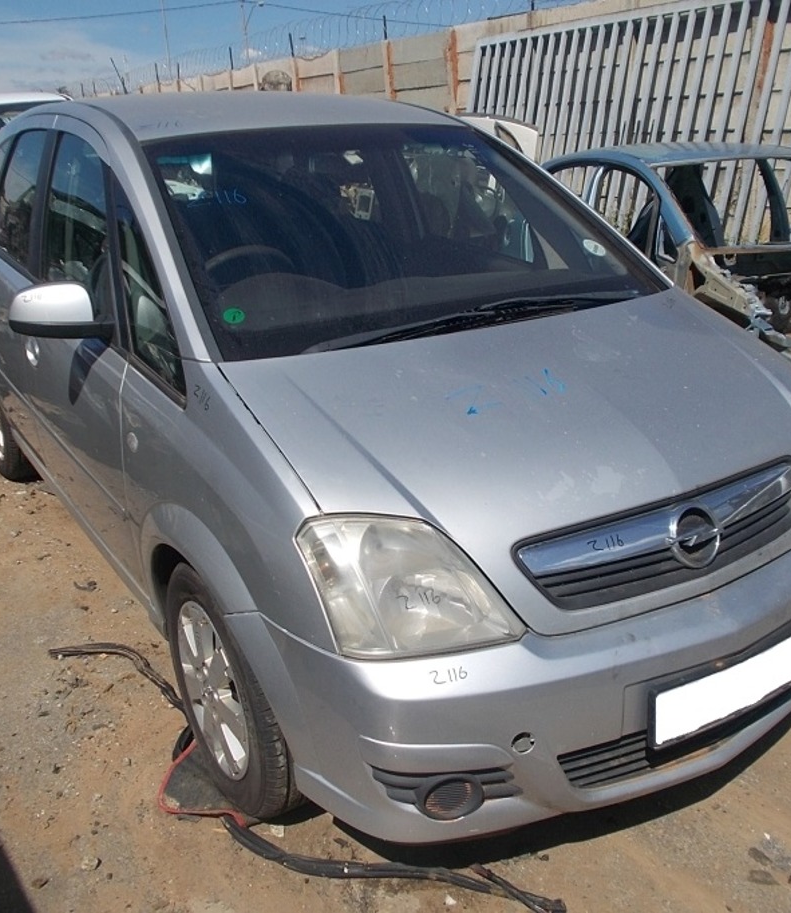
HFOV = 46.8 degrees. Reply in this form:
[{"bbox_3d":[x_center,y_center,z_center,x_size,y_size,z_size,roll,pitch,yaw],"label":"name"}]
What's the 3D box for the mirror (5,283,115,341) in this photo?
[{"bbox_3d":[-0.849,-0.362,2.310,0.240,0.160,0.170,-13,23,-30],"label":"mirror"}]

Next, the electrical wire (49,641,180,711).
[{"bbox_3d":[-0.816,0.624,2.700,0.600,0.040,0.150,11,23,30],"label":"electrical wire"}]

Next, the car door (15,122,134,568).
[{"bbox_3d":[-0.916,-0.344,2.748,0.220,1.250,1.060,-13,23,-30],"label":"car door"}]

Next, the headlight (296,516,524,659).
[{"bbox_3d":[0.017,0.219,1.665,0.350,0.250,0.330,-13,23,-30],"label":"headlight"}]

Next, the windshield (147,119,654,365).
[{"bbox_3d":[0.016,-0.655,2.504,1.370,0.130,0.990,-13,52,-30],"label":"windshield"}]

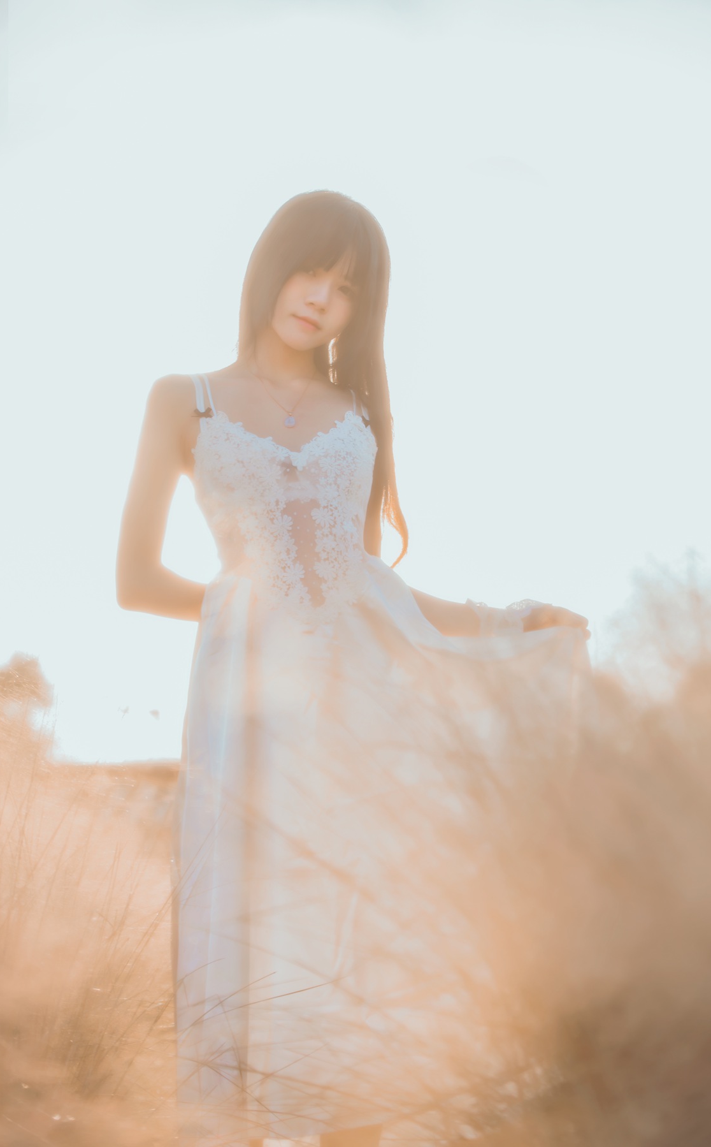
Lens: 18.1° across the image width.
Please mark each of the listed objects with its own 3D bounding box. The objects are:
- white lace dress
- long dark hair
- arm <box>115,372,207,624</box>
[{"bbox_3d":[0.037,0.266,3.220,0.540,1.090,0.380,1,-5,-10],"label":"white lace dress"},{"bbox_3d":[-0.048,-0.288,3.270,0.225,0.540,0.230,1,-5,-10],"label":"long dark hair"},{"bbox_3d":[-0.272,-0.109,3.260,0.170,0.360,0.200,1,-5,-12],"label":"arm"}]

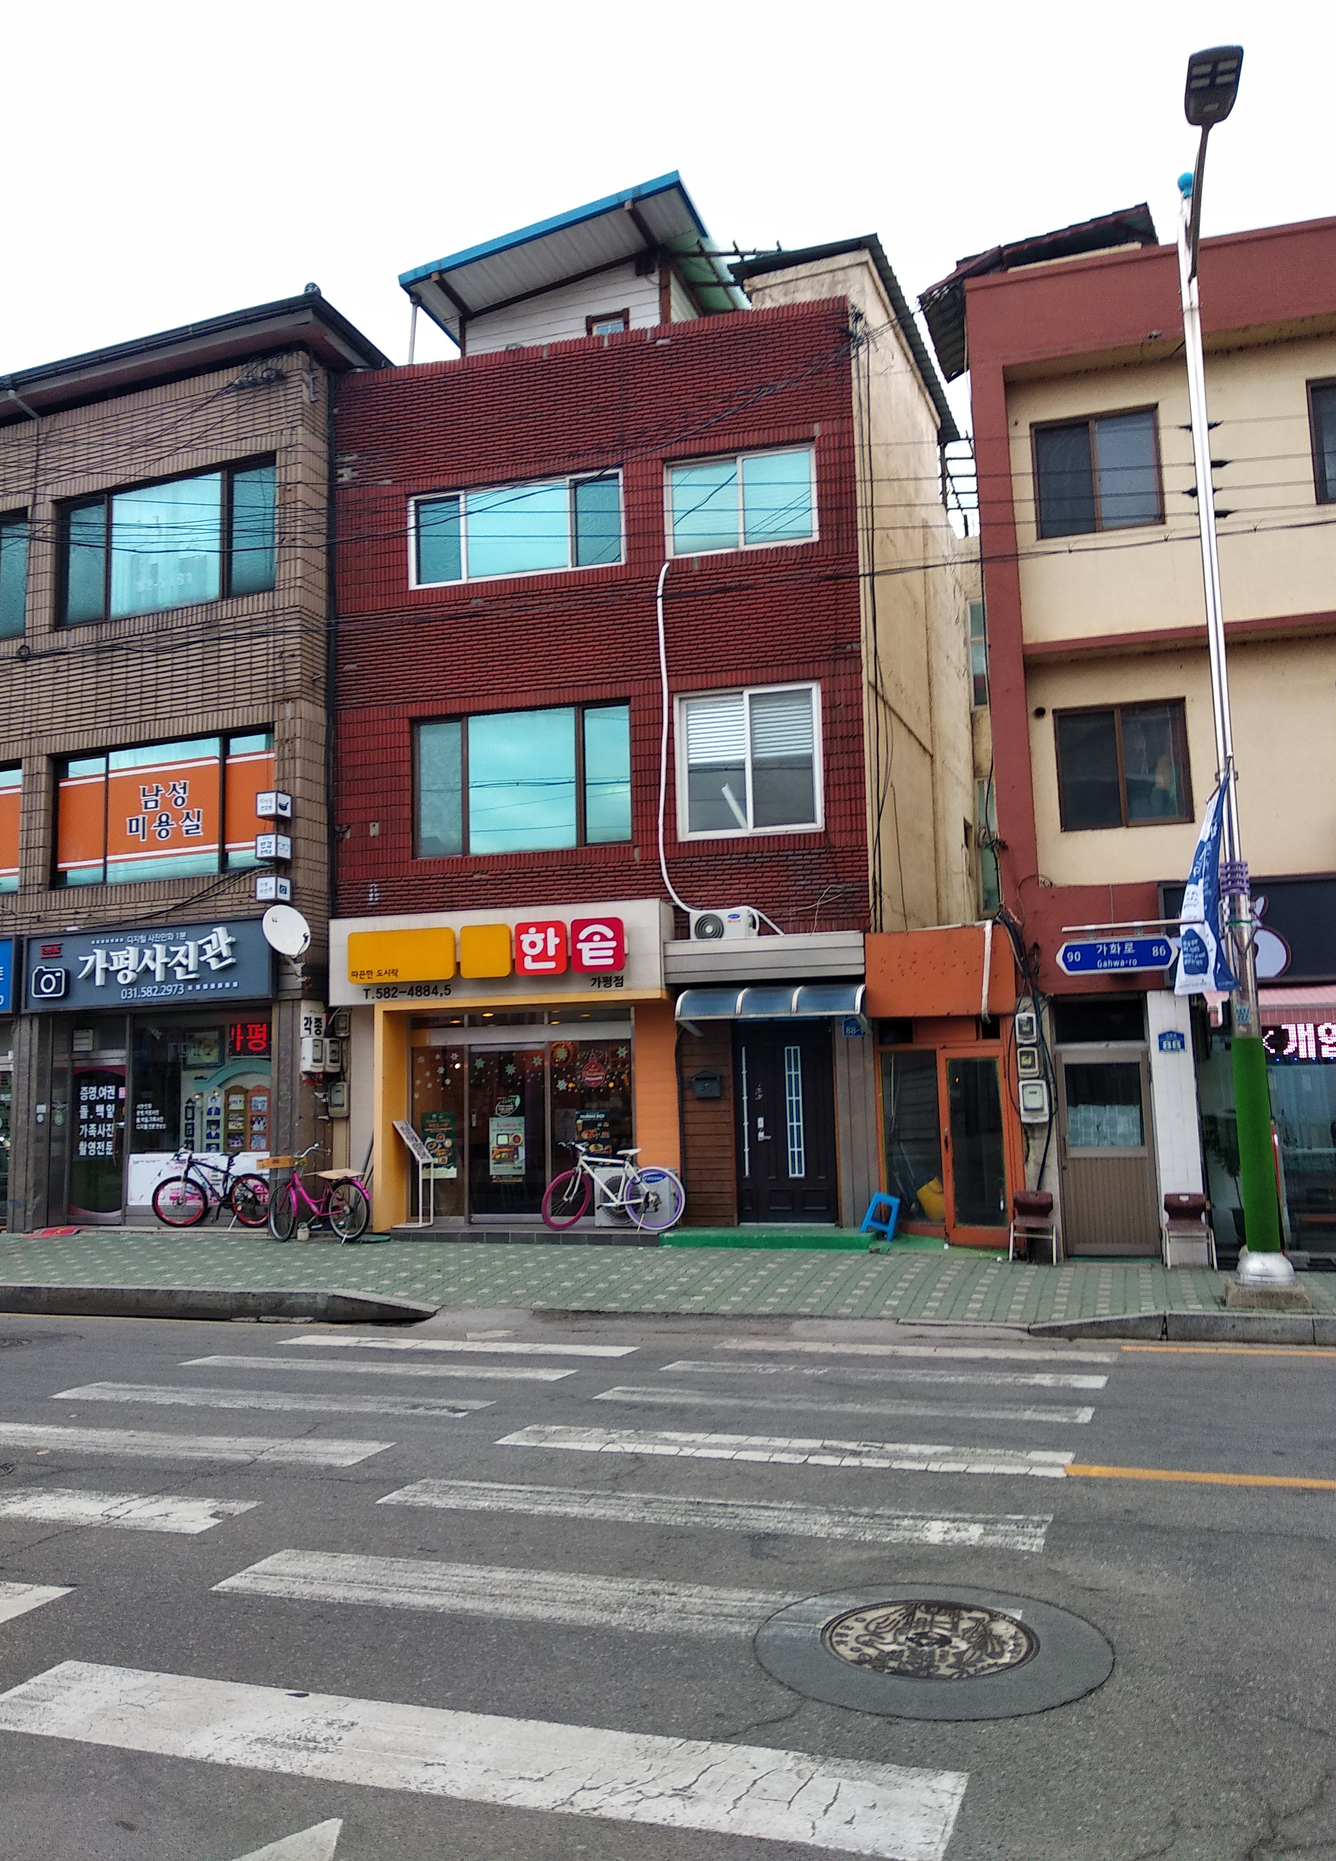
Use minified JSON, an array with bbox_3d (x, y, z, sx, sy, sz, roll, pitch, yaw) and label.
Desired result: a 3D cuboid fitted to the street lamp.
[{"bbox_3d":[4.243,-2.029,10.549,0.460,9.400,2.350,-3,-7,17],"label":"street lamp"}]

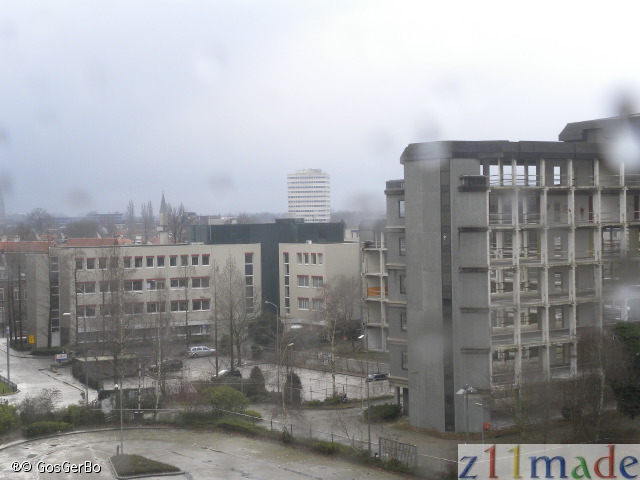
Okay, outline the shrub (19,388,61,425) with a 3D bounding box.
[{"bbox_3d":[-27.110,16.298,117.967,3.700,3.400,3.300,-1,1,0],"label":"shrub"}]

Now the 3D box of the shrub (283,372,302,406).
[{"bbox_3d":[-2.805,15.599,127.895,2.000,3.400,2.000,-1,1,0],"label":"shrub"}]

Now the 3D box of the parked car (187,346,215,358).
[{"bbox_3d":[-16.832,15.971,174.360,4.300,1.470,1.720,-2,1,-37],"label":"parked car"}]

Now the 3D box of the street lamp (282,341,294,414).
[{"bbox_3d":[-3.178,13.846,122.677,1.050,7.100,0.320,-1,1,0],"label":"street lamp"}]

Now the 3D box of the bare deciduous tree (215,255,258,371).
[{"bbox_3d":[-10.559,9.455,154.852,5.400,15.000,5.200,-1,1,0],"label":"bare deciduous tree"}]

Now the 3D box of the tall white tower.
[{"bbox_3d":[-7.556,-23.741,859.473,28.000,53.500,19.000,-1,1,6],"label":"tall white tower"}]

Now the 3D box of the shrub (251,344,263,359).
[{"bbox_3d":[-8.942,15.655,171.507,1.750,1.950,1.750,-1,1,0],"label":"shrub"}]

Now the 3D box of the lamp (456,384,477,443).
[{"bbox_3d":[12.258,14.775,101.445,1.600,5.600,0.600,-1,1,0],"label":"lamp"}]

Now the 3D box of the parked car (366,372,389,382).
[{"bbox_3d":[7.018,16.147,142.986,4.200,1.420,1.720,-2,1,-40],"label":"parked car"}]

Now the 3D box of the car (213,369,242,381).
[{"bbox_3d":[-11.097,16.397,146.986,4.100,1.450,1.700,-2,1,-30],"label":"car"}]

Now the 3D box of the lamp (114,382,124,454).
[{"bbox_3d":[-16.805,14.979,101.960,0.750,6.000,0.300,-1,1,0],"label":"lamp"}]

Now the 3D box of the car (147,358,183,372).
[{"bbox_3d":[-20.018,16.330,158.486,4.300,1.470,1.730,-2,1,-30],"label":"car"}]

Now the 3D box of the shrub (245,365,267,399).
[{"bbox_3d":[-7.016,15.661,133.867,2.000,3.200,2.000,-1,1,0],"label":"shrub"}]

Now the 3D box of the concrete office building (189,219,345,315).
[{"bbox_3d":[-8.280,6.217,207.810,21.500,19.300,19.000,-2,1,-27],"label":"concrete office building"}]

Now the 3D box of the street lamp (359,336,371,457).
[{"bbox_3d":[3.614,12.744,99.567,1.100,9.900,0.350,-2,1,-31],"label":"street lamp"}]

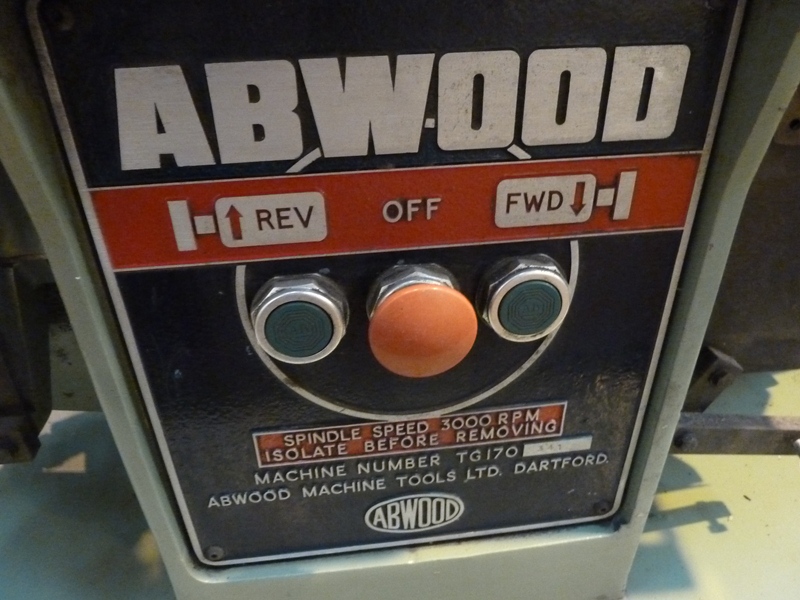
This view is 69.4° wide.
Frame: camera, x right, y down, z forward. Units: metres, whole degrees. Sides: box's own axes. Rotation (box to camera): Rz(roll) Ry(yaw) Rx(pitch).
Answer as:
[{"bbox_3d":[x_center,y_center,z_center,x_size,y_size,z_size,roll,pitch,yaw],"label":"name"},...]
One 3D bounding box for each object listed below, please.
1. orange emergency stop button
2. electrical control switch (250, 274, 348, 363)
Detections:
[{"bbox_3d":[0.009,0.013,0.213,0.041,0.041,0.012,-5,30,-6],"label":"orange emergency stop button"},{"bbox_3d":[-0.038,0.008,0.223,0.039,0.039,0.010,-5,30,-6],"label":"electrical control switch"}]

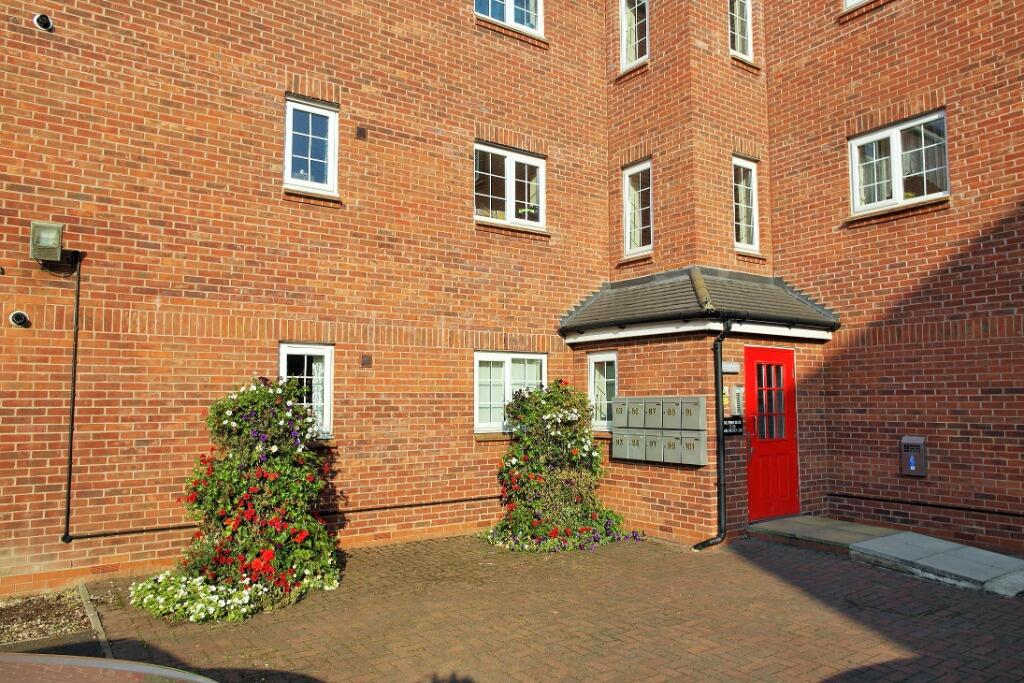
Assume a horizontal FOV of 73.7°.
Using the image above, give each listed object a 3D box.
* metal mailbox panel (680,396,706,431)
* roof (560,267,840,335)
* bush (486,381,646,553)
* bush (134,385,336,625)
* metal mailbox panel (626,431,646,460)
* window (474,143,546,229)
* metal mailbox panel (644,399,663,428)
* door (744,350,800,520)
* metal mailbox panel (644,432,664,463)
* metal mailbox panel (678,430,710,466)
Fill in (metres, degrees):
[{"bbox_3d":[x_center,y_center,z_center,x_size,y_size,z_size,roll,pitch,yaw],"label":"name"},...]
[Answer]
[{"bbox_3d":[2.027,0.814,7.644,0.110,0.378,0.278,3,-6,-35],"label":"metal mailbox panel"},{"bbox_3d":[2.435,-0.505,9.036,2.600,0.850,2.550,3,-6,-35],"label":"roof"},{"bbox_3d":[0.576,1.377,8.088,1.650,1.840,1.380,3,-6,-35],"label":"bush"},{"bbox_3d":[-2.338,1.234,5.997,1.600,1.840,1.500,3,-6,-35],"label":"bush"},{"bbox_3d":[1.553,1.248,8.295,0.110,0.375,0.278,3,-6,-35],"label":"metal mailbox panel"},{"bbox_3d":[-0.011,-2.035,9.090,1.150,1.050,0.100,3,-6,-35],"label":"window"},{"bbox_3d":[1.699,0.842,8.038,0.110,0.362,0.282,3,-6,-35],"label":"metal mailbox panel"},{"bbox_3d":[3.135,1.088,8.220,0.970,2.020,0.070,3,-6,-35],"label":"door"},{"bbox_3d":[1.712,1.228,8.068,0.110,0.375,0.278,3,-6,-35],"label":"metal mailbox panel"},{"bbox_3d":[2.028,1.189,7.613,0.110,0.375,0.278,3,-6,-35],"label":"metal mailbox panel"}]

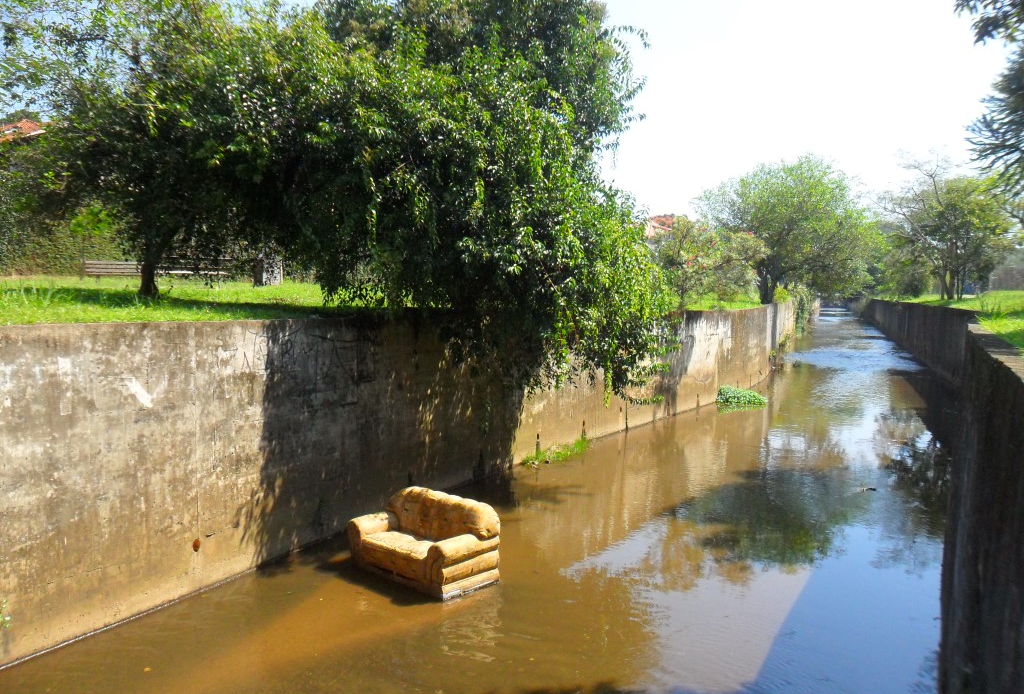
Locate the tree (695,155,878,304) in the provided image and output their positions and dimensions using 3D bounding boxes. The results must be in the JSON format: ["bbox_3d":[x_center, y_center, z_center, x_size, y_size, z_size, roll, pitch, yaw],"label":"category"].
[{"bbox_3d":[12.245,-5.200,35.500,7.800,6.700,7.400,0,3,0],"label":"tree"}]

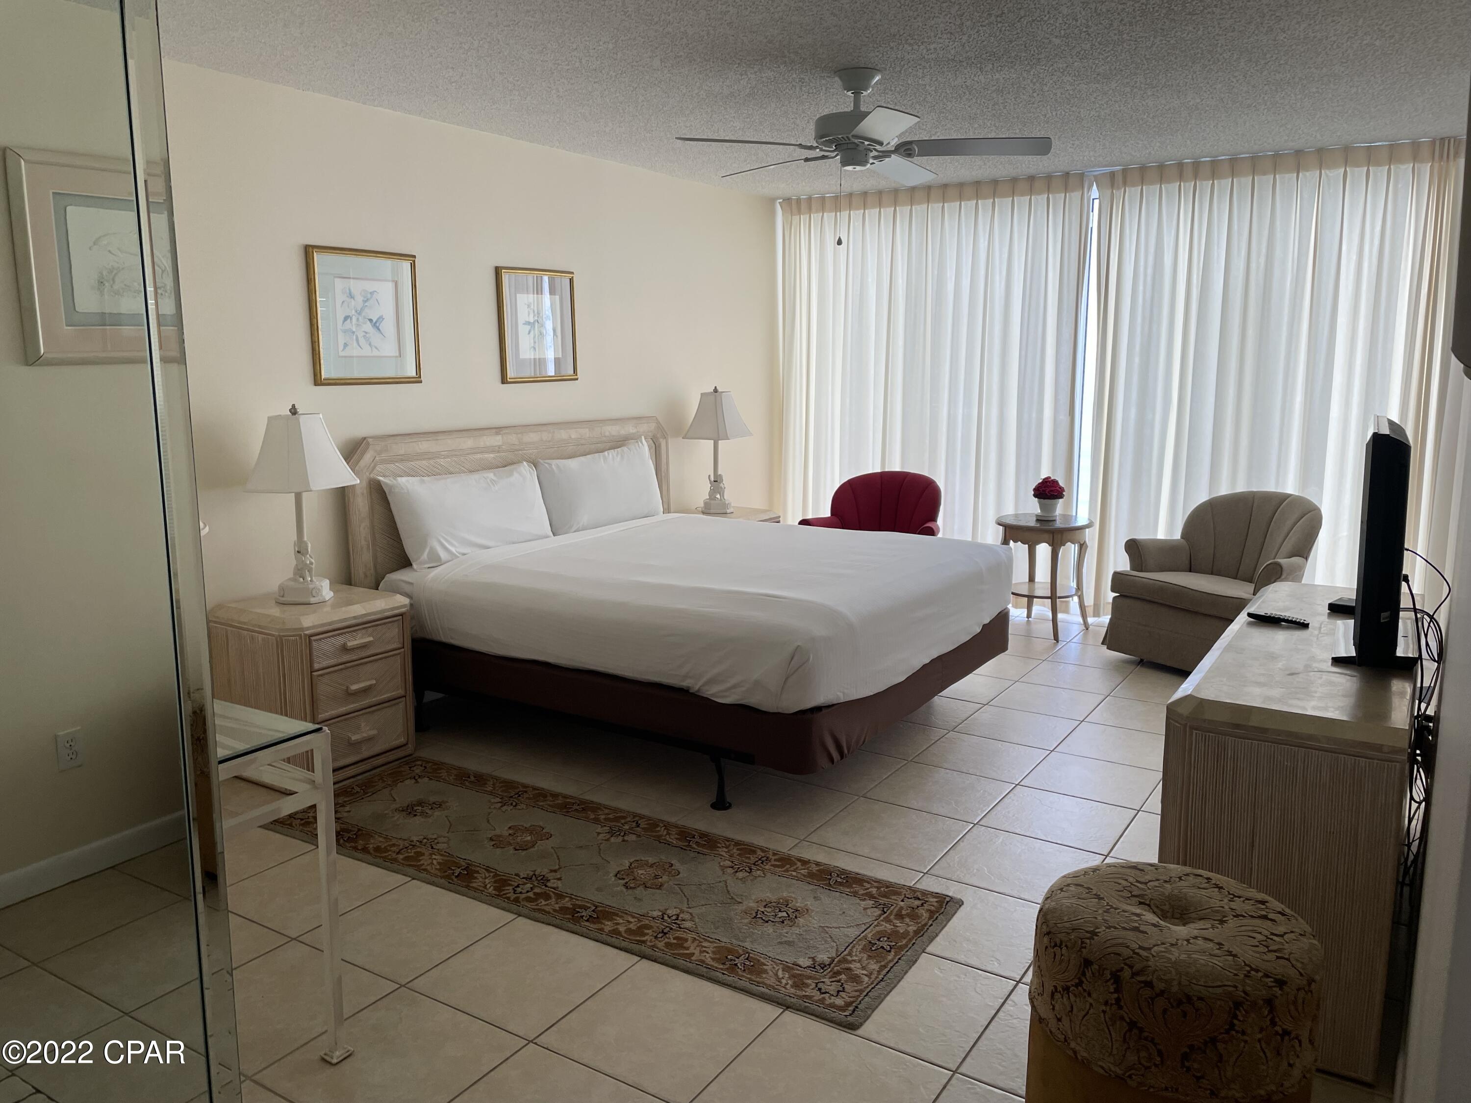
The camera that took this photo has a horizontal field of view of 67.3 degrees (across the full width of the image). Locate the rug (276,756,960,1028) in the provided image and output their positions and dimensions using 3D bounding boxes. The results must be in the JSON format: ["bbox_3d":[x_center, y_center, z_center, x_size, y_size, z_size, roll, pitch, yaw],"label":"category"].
[{"bbox_3d":[-0.457,0.939,3.401,2.165,0.015,0.713,6,12,31],"label":"rug"}]

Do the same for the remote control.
[{"bbox_3d":[1.528,0.188,3.107,0.045,0.022,0.160,-9,14,-44],"label":"remote control"}]

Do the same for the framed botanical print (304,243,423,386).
[{"bbox_3d":[-1.474,-0.934,4.428,0.028,0.525,0.531,7,12,32],"label":"framed botanical print"}]

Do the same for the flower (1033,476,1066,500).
[{"bbox_3d":[1.719,-0.346,6.068,0.185,0.137,0.185,7,12,32],"label":"flower"}]

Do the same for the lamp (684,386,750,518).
[{"bbox_3d":[-0.093,-0.578,6.313,0.348,0.718,0.335,7,12,32],"label":"lamp"}]

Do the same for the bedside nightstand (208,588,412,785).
[{"bbox_3d":[-1.553,0.498,4.140,0.447,0.616,0.599,7,12,32],"label":"bedside nightstand"}]

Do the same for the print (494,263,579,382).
[{"bbox_3d":[-0.934,-1.073,5.263,0.028,0.525,0.531,7,12,32],"label":"print"}]

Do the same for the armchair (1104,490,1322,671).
[{"bbox_3d":[2.469,0.134,5.702,0.793,0.836,0.781,-7,12,-36],"label":"armchair"}]

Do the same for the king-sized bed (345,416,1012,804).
[{"bbox_3d":[-0.109,0.093,4.797,2.127,1.203,2.144,7,12,32],"label":"king-sized bed"}]

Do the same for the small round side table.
[{"bbox_3d":[1.742,0.139,6.259,0.557,0.627,0.557,0,10,0],"label":"small round side table"}]

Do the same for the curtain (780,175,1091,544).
[{"bbox_3d":[1.131,-0.955,6.859,1.954,2.507,0.131,7,12,32],"label":"curtain"}]

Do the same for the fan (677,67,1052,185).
[{"bbox_3d":[0.412,-1.497,3.827,1.250,0.335,1.280,2,10,12],"label":"fan"}]

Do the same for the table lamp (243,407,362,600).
[{"bbox_3d":[-1.579,-0.179,3.998,0.348,0.714,0.335,7,12,32],"label":"table lamp"}]

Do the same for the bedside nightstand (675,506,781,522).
[{"bbox_3d":[-0.027,0.081,6.379,0.468,0.602,0.583,7,12,32],"label":"bedside nightstand"}]

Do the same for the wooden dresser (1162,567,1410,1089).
[{"bbox_3d":[1.584,0.617,3.083,0.490,0.781,1.637,7,12,32],"label":"wooden dresser"}]

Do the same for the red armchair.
[{"bbox_3d":[0.781,-0.028,6.572,0.781,0.836,0.793,9,13,39],"label":"red armchair"}]

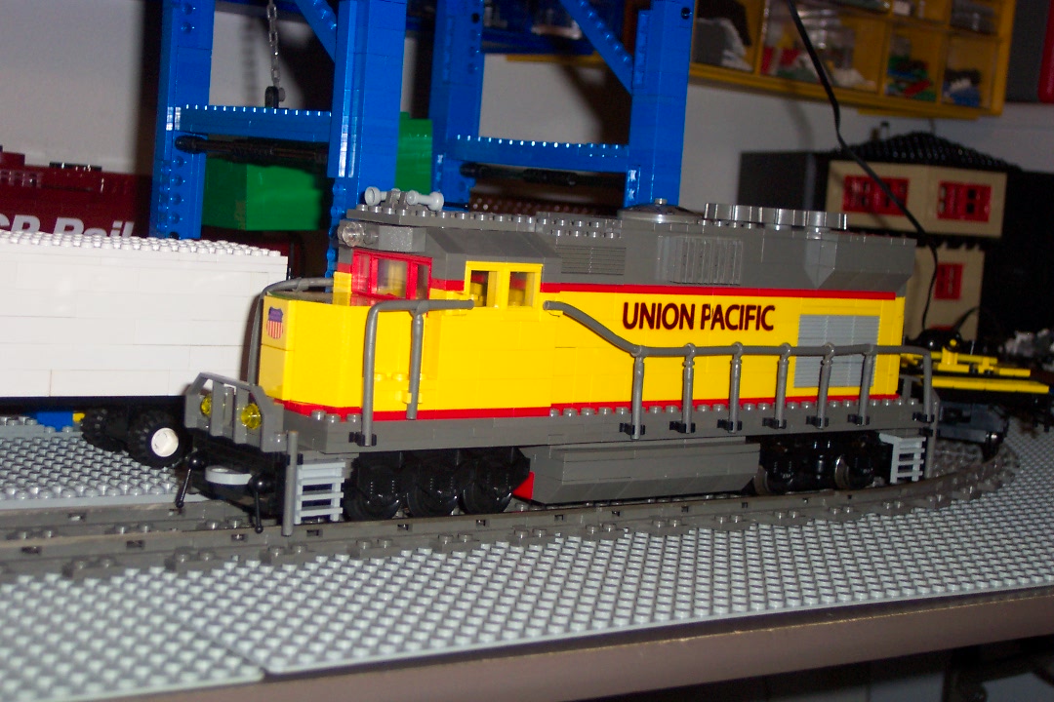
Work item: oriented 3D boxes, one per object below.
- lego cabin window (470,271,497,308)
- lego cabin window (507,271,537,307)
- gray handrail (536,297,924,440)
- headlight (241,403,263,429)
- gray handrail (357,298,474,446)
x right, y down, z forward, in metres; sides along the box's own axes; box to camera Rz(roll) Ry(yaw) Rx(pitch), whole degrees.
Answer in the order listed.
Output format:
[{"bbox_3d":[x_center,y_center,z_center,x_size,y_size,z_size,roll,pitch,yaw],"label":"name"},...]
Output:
[{"bbox_3d":[-0.015,-0.020,0.600,0.013,0.013,0.004,0,6,-40],"label":"lego cabin window"},{"bbox_3d":[-0.003,-0.020,0.610,0.013,0.012,0.004,0,6,-40],"label":"lego cabin window"},{"bbox_3d":[0.084,0.007,0.678,0.209,0.048,0.007,0,6,-40],"label":"gray handrail"},{"bbox_3d":[-0.085,0.021,0.570,0.005,0.008,0.008,0,6,-40],"label":"headlight"},{"bbox_3d":[-0.034,0.007,0.580,0.042,0.046,0.006,0,6,-40],"label":"gray handrail"}]

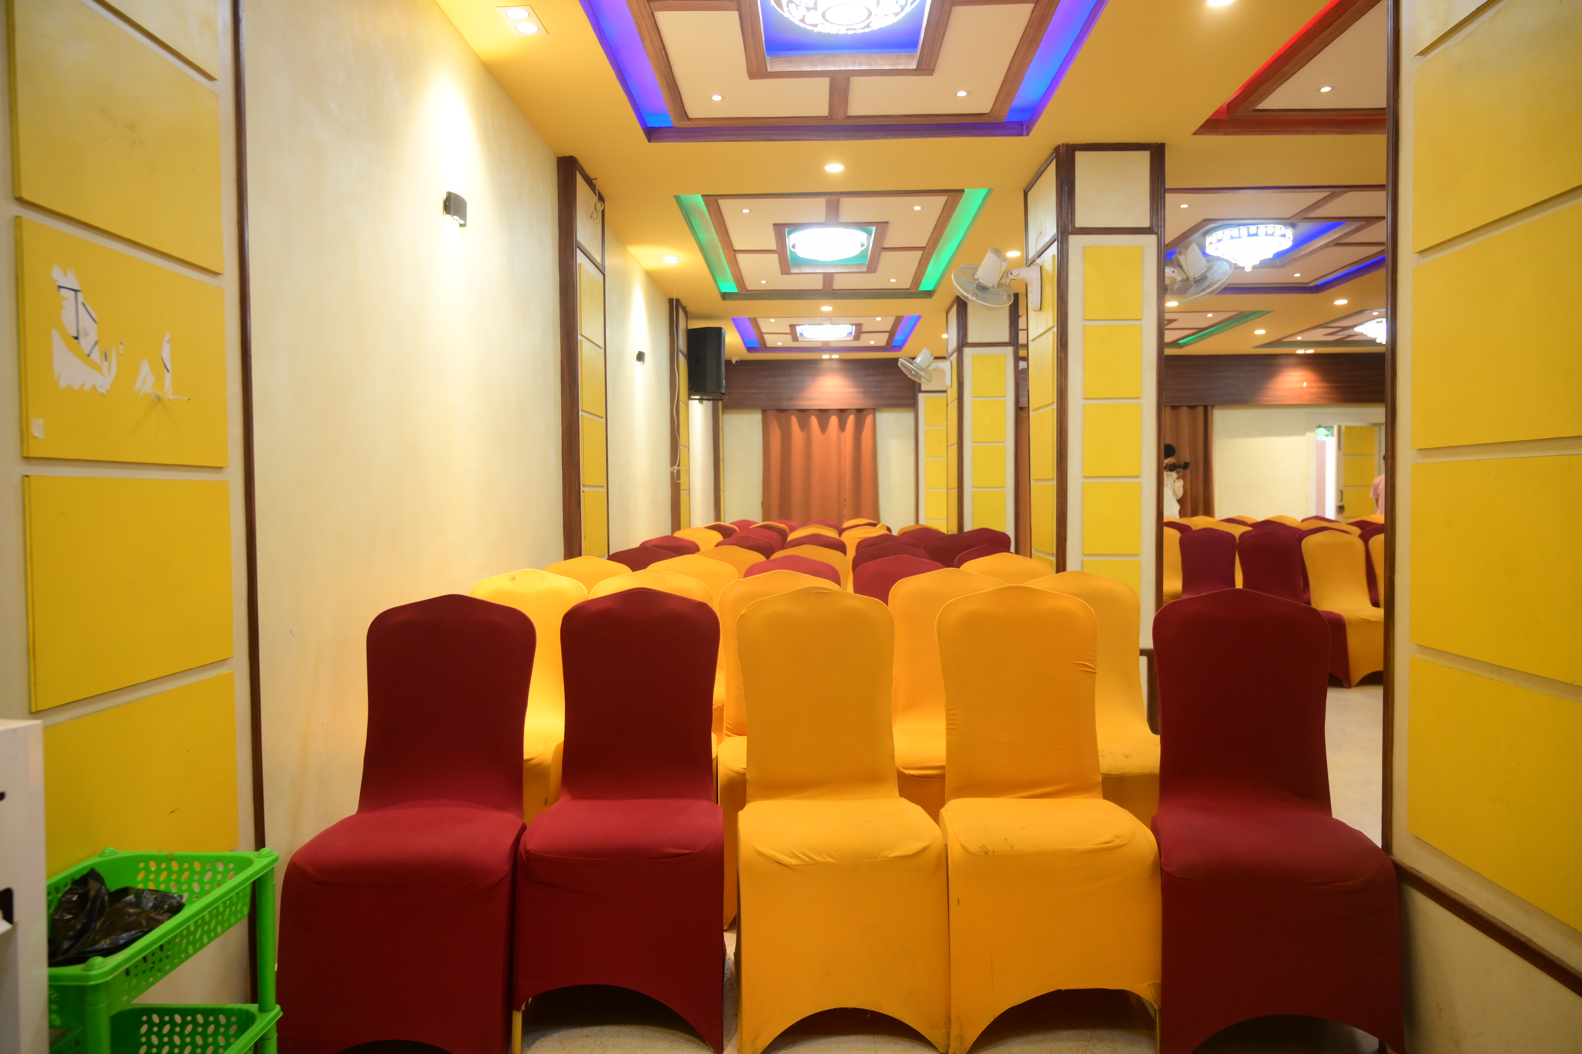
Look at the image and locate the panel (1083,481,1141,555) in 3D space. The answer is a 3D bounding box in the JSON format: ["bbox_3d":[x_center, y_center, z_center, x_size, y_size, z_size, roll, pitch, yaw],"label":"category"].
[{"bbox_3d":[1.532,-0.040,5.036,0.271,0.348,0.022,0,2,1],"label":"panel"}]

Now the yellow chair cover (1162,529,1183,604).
[{"bbox_3d":[2.746,0.466,7.703,0.450,0.930,0.580,0,2,1],"label":"yellow chair cover"}]

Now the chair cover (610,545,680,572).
[{"bbox_3d":[-0.729,0.569,5.003,0.450,0.930,0.580,0,2,1],"label":"chair cover"}]

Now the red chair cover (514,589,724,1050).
[{"bbox_3d":[-0.383,0.651,2.559,0.455,0.945,0.560,-1,2,-2],"label":"red chair cover"}]

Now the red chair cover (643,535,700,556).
[{"bbox_3d":[-0.805,0.533,6.698,0.455,0.945,0.560,0,2,1],"label":"red chair cover"}]

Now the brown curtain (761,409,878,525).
[{"bbox_3d":[0.385,-0.393,13.739,1.546,2.283,0.140,0,2,2],"label":"brown curtain"}]

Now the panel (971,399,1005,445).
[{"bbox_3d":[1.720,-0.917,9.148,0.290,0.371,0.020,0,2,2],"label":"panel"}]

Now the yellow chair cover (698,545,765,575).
[{"bbox_3d":[-0.298,0.559,4.877,0.445,0.935,0.530,0,2,1],"label":"yellow chair cover"}]

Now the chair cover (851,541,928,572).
[{"bbox_3d":[0.499,0.554,5.003,0.450,0.930,0.580,0,2,1],"label":"chair cover"}]

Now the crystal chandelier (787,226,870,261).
[{"bbox_3d":[0.255,-1.892,7.093,0.540,0.200,0.540,0,2,1],"label":"crystal chandelier"}]

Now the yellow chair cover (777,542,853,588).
[{"bbox_3d":[0.083,0.563,4.849,0.450,0.945,0.530,0,2,2],"label":"yellow chair cover"}]

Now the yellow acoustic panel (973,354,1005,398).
[{"bbox_3d":[1.711,-1.303,9.100,0.291,0.371,0.025,0,2,1],"label":"yellow acoustic panel"}]

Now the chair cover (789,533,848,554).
[{"bbox_3d":[0.155,0.514,6.266,0.445,0.935,0.530,0,2,1],"label":"chair cover"}]

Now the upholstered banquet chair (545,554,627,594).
[{"bbox_3d":[-0.797,0.590,3.959,0.445,0.935,0.530,-1,2,-2],"label":"upholstered banquet chair"}]

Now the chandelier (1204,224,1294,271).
[{"bbox_3d":[3.407,-2.066,7.845,0.610,0.330,0.610,0,2,1],"label":"chandelier"}]

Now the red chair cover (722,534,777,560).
[{"bbox_3d":[-0.274,0.519,6.226,0.445,0.935,0.530,0,2,1],"label":"red chair cover"}]

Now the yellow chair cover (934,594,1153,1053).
[{"bbox_3d":[0.554,0.631,2.436,0.450,0.945,0.530,0,2,2],"label":"yellow chair cover"}]

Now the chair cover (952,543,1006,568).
[{"bbox_3d":[1.001,0.562,5.138,0.455,0.945,0.560,0,2,1],"label":"chair cover"}]

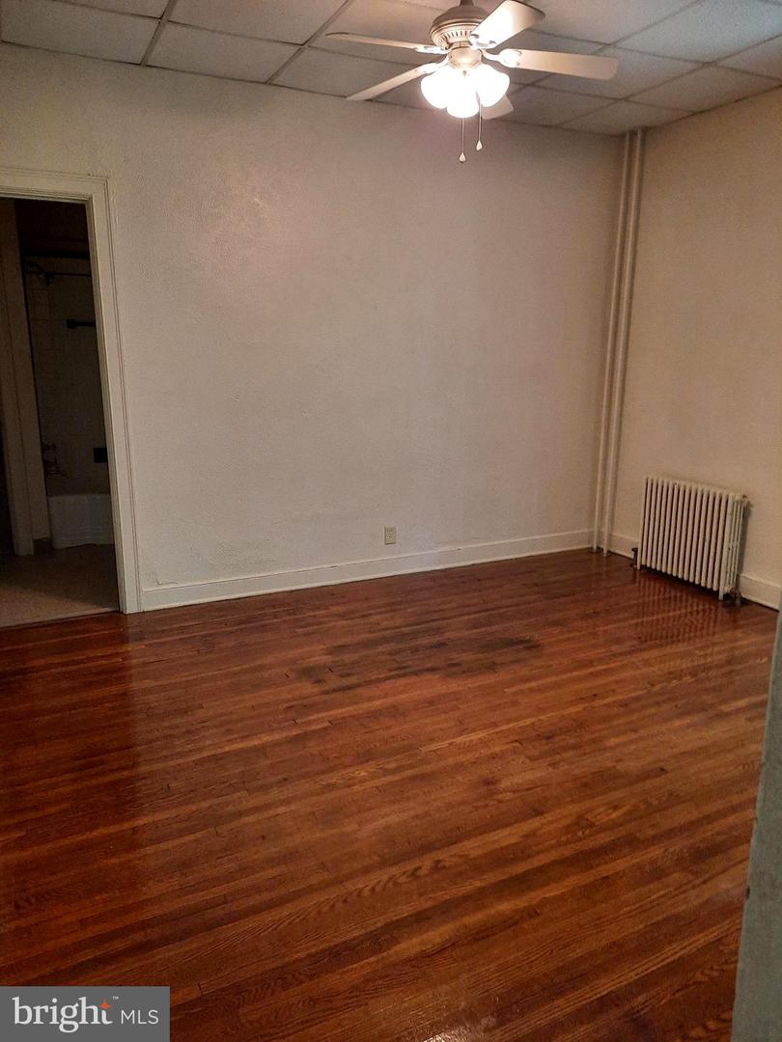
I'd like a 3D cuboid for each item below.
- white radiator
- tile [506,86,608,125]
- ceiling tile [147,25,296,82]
[{"bbox_3d":[1.816,0.084,4.621,0.120,0.625,0.700,-6,15,-25],"label":"white radiator"},{"bbox_3d":[0.869,-2.352,4.263,0.600,0.020,0.570,-6,15,-25],"label":"tile"},{"bbox_3d":[-0.782,-2.174,3.500,0.600,0.020,0.570,-6,15,-25],"label":"ceiling tile"}]

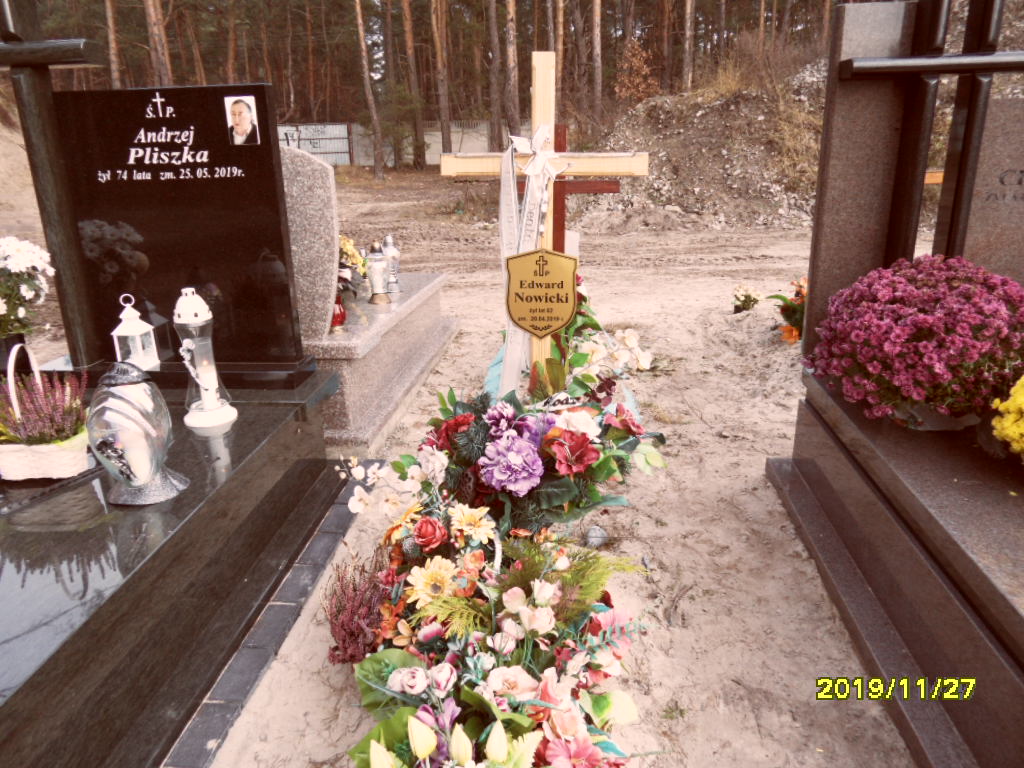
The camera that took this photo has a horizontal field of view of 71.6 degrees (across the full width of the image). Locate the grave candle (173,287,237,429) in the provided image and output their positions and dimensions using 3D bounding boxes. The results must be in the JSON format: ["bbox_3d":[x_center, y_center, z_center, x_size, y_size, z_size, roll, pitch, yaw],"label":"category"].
[{"bbox_3d":[-1.116,-0.097,2.552,0.180,0.490,0.180,0,20,5],"label":"grave candle"}]

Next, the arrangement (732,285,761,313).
[{"bbox_3d":[1.820,-0.665,5.500,0.220,0.230,0.220,0,20,5],"label":"arrangement"}]

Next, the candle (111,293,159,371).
[{"bbox_3d":[-1.547,-0.218,2.909,0.117,0.315,0.117,0,20,5],"label":"candle"}]

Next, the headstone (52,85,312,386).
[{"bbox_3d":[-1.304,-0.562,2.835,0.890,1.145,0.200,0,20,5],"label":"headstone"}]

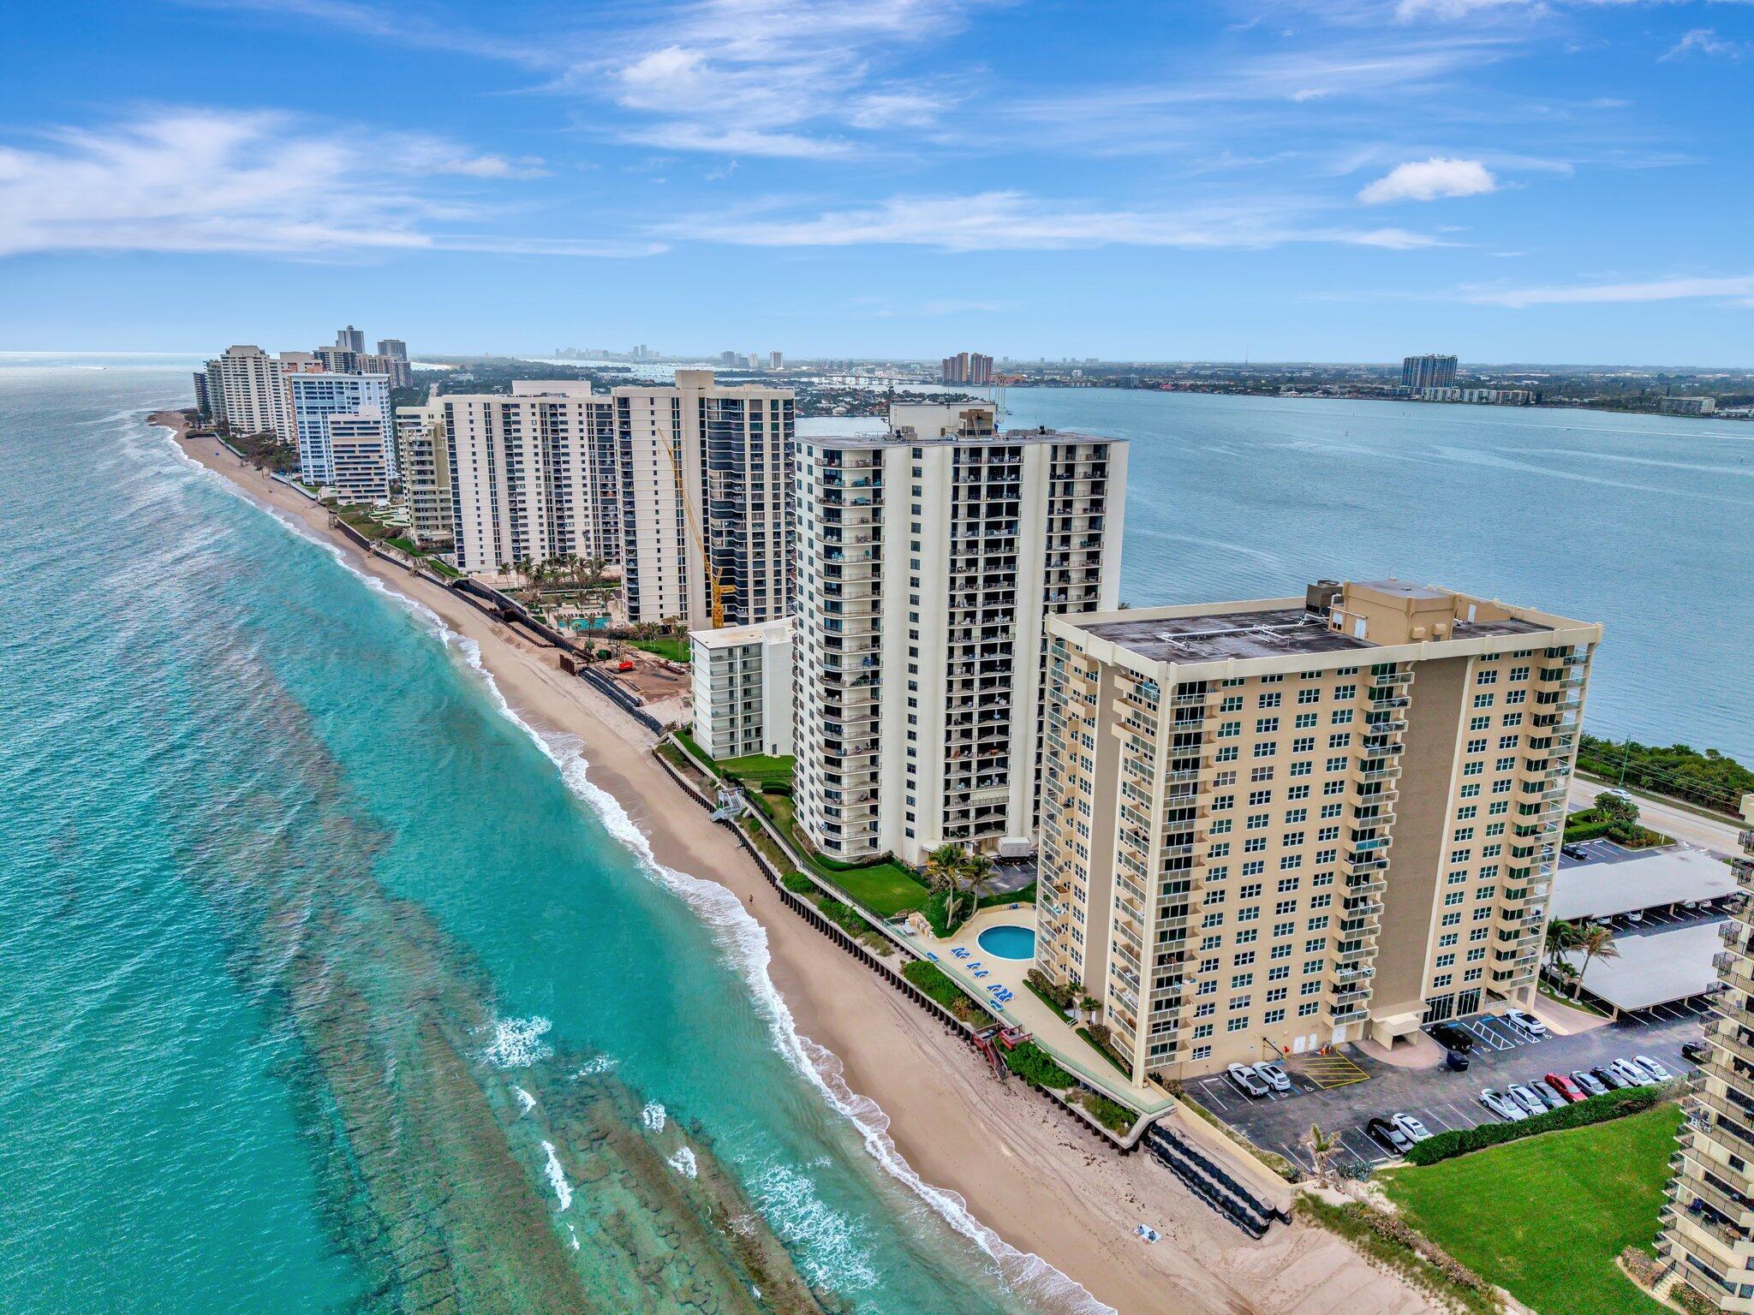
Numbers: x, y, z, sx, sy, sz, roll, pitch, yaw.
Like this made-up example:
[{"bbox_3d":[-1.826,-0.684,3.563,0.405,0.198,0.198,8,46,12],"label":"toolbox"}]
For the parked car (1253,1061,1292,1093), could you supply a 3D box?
[{"bbox_3d":[42.979,45.403,132.218,1.900,1.670,4.720,-4,15,-19],"label":"parked car"}]

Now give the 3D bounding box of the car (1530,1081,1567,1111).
[{"bbox_3d":[72.483,47.287,130.617,1.830,1.450,4.750,-4,15,-18],"label":"car"}]

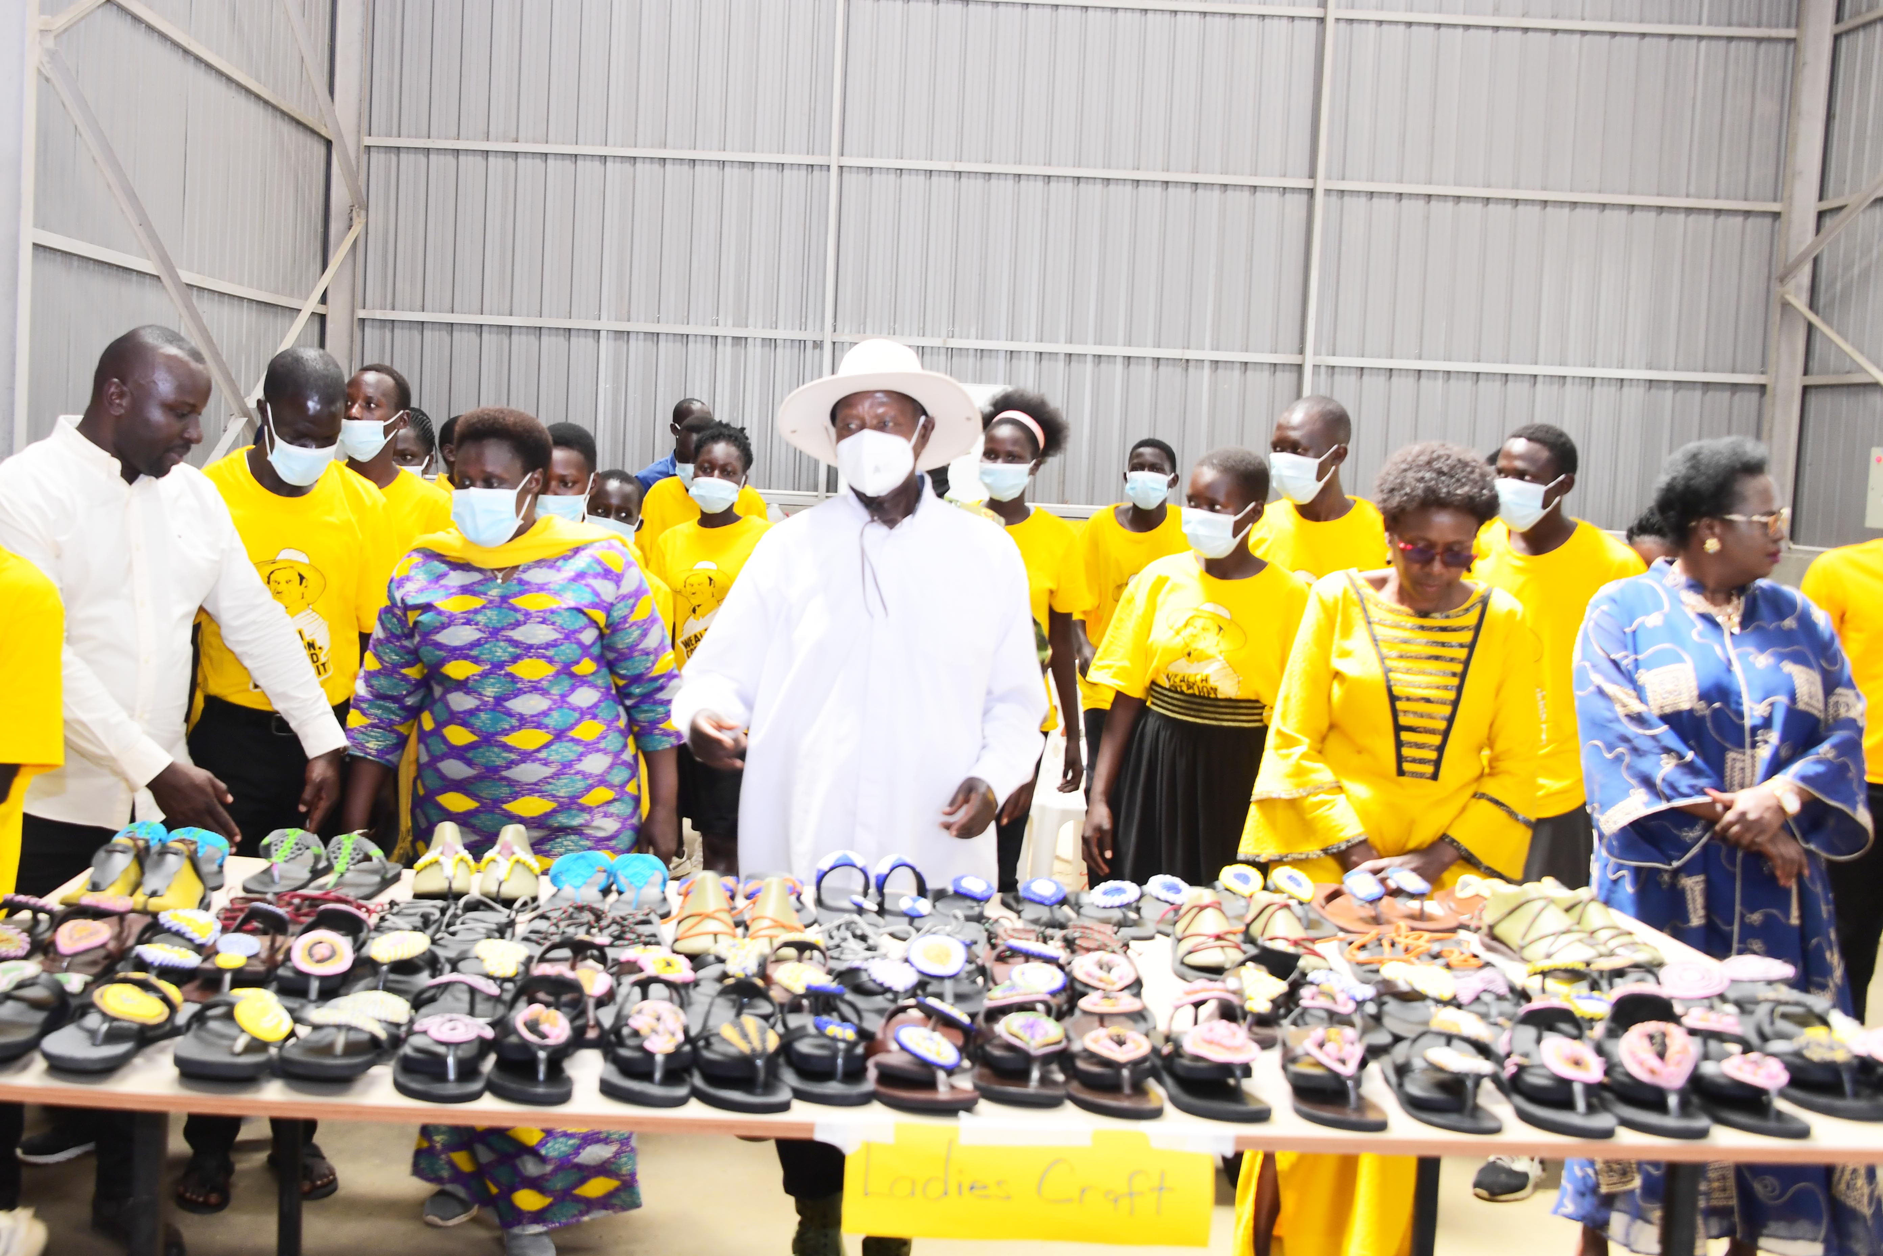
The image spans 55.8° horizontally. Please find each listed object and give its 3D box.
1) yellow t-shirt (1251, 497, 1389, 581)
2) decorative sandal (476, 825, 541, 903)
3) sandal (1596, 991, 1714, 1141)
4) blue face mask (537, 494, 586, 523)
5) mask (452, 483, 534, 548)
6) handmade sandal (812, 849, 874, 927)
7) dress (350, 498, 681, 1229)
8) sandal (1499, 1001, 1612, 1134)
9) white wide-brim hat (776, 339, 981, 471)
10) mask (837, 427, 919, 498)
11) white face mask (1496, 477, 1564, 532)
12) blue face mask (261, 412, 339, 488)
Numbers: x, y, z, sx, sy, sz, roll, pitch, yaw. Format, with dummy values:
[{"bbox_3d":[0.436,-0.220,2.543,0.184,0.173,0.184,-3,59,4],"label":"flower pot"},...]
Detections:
[{"bbox_3d":[0.859,0.030,4.050,0.470,0.660,0.260,5,5,30],"label":"yellow t-shirt"},{"bbox_3d":[-0.765,0.420,3.150,0.100,0.092,0.245,2,3,-11],"label":"decorative sandal"},{"bbox_3d":[0.875,0.534,2.213,0.100,0.110,0.260,3,3,7],"label":"sandal"},{"bbox_3d":[-0.861,-0.240,3.980,0.140,0.115,0.080,4,3,22],"label":"blue face mask"},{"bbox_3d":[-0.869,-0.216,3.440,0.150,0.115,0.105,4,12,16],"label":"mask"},{"bbox_3d":[-0.154,0.426,3.014,0.100,0.095,0.265,2,5,-8],"label":"handmade sandal"},{"bbox_3d":[-0.849,0.472,3.520,0.630,1.350,0.380,3,3,3],"label":"dress"},{"bbox_3d":[0.747,0.531,2.187,0.100,0.100,0.260,3,5,9],"label":"sandal"},{"bbox_3d":[-0.121,-0.441,3.440,0.390,0.150,0.410,4,-17,15],"label":"white wide-brim hat"},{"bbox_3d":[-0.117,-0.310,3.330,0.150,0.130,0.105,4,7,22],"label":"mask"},{"bbox_3d":[1.230,-0.260,3.740,0.100,0.120,0.140,-1,6,-38],"label":"white face mask"},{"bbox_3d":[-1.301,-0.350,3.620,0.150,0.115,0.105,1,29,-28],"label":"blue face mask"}]

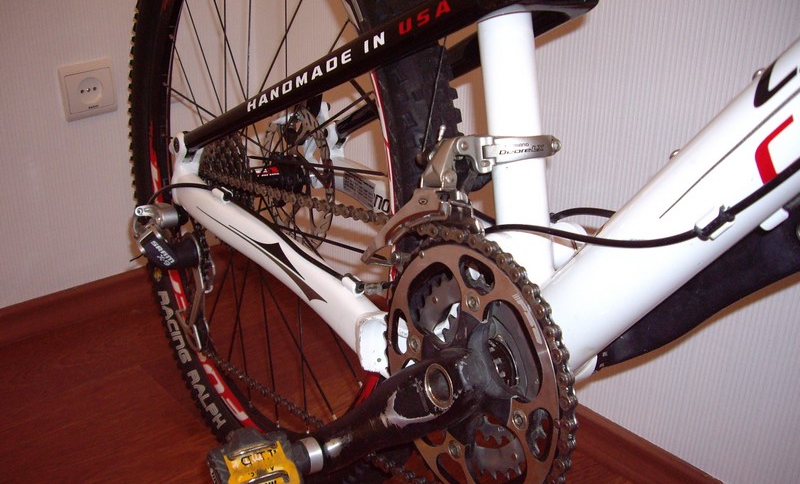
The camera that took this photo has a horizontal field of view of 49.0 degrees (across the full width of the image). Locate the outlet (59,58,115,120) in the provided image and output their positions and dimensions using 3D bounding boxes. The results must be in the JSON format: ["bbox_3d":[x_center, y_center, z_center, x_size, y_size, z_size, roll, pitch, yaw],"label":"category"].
[{"bbox_3d":[-0.434,-0.212,1.236,0.080,0.080,0.013,-22,34,-39],"label":"outlet"}]

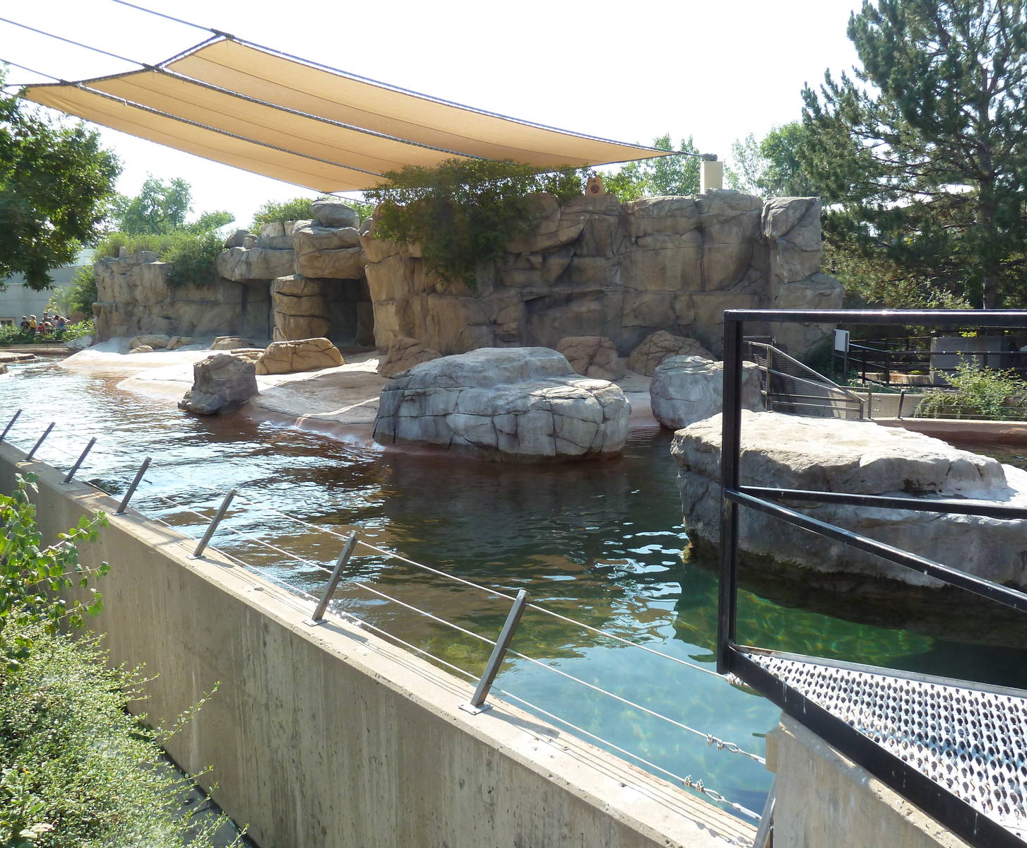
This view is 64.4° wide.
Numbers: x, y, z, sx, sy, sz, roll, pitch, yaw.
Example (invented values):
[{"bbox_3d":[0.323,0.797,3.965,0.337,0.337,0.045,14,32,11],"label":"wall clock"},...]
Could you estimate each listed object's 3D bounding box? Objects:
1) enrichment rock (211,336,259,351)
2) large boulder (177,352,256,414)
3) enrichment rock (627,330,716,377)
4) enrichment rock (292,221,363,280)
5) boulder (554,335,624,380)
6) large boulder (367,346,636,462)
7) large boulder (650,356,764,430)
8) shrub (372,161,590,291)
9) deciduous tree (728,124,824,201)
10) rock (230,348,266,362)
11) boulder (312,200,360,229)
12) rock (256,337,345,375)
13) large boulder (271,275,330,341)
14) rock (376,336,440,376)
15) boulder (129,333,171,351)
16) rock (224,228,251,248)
[{"bbox_3d":[-9.003,-2.596,26.378,1.600,0.450,1.100,-1,8,0],"label":"enrichment rock"},{"bbox_3d":[-5.583,-0.779,15.429,1.420,1.060,1.250,-3,8,-15],"label":"large boulder"},{"bbox_3d":[3.563,-1.633,18.557,1.950,0.940,1.500,-1,8,0],"label":"enrichment rock"},{"bbox_3d":[-5.651,-5.338,24.996,2.200,1.720,1.900,-1,8,-5],"label":"enrichment rock"},{"bbox_3d":[1.513,-1.309,16.300,1.380,0.900,1.050,0,8,3],"label":"boulder"},{"bbox_3d":[-0.124,-0.354,11.106,3.200,1.310,2.300,2,8,20],"label":"large boulder"},{"bbox_3d":[3.085,-0.545,13.053,1.720,1.080,1.450,-2,8,-10],"label":"large boulder"},{"bbox_3d":[-0.803,-4.642,19.400,5.200,3.000,2.300,-1,8,-2],"label":"shrub"},{"bbox_3d":[12.102,-8.359,37.227,5.200,10.500,5.200,-1,8,0],"label":"deciduous tree"},{"bbox_3d":[-6.595,-1.707,20.300,1.000,0.380,0.800,-2,8,-11],"label":"rock"},{"bbox_3d":[-4.981,-5.885,23.000,1.300,0.800,1.000,-2,8,-7],"label":"boulder"},{"bbox_3d":[-4.621,-1.497,17.800,1.850,0.780,1.000,-2,8,-9],"label":"rock"},{"bbox_3d":[-6.087,-3.304,23.500,1.600,1.950,1.500,-2,8,-9],"label":"large boulder"},{"bbox_3d":[-2.135,-1.404,16.700,1.250,0.780,1.000,-1,8,-4],"label":"rock"},{"bbox_3d":[-13.777,-3.126,31.000,1.500,0.620,1.100,-3,8,-15],"label":"boulder"},{"bbox_3d":[-9.245,-6.226,27.391,0.920,0.670,0.700,-2,8,-10],"label":"rock"}]

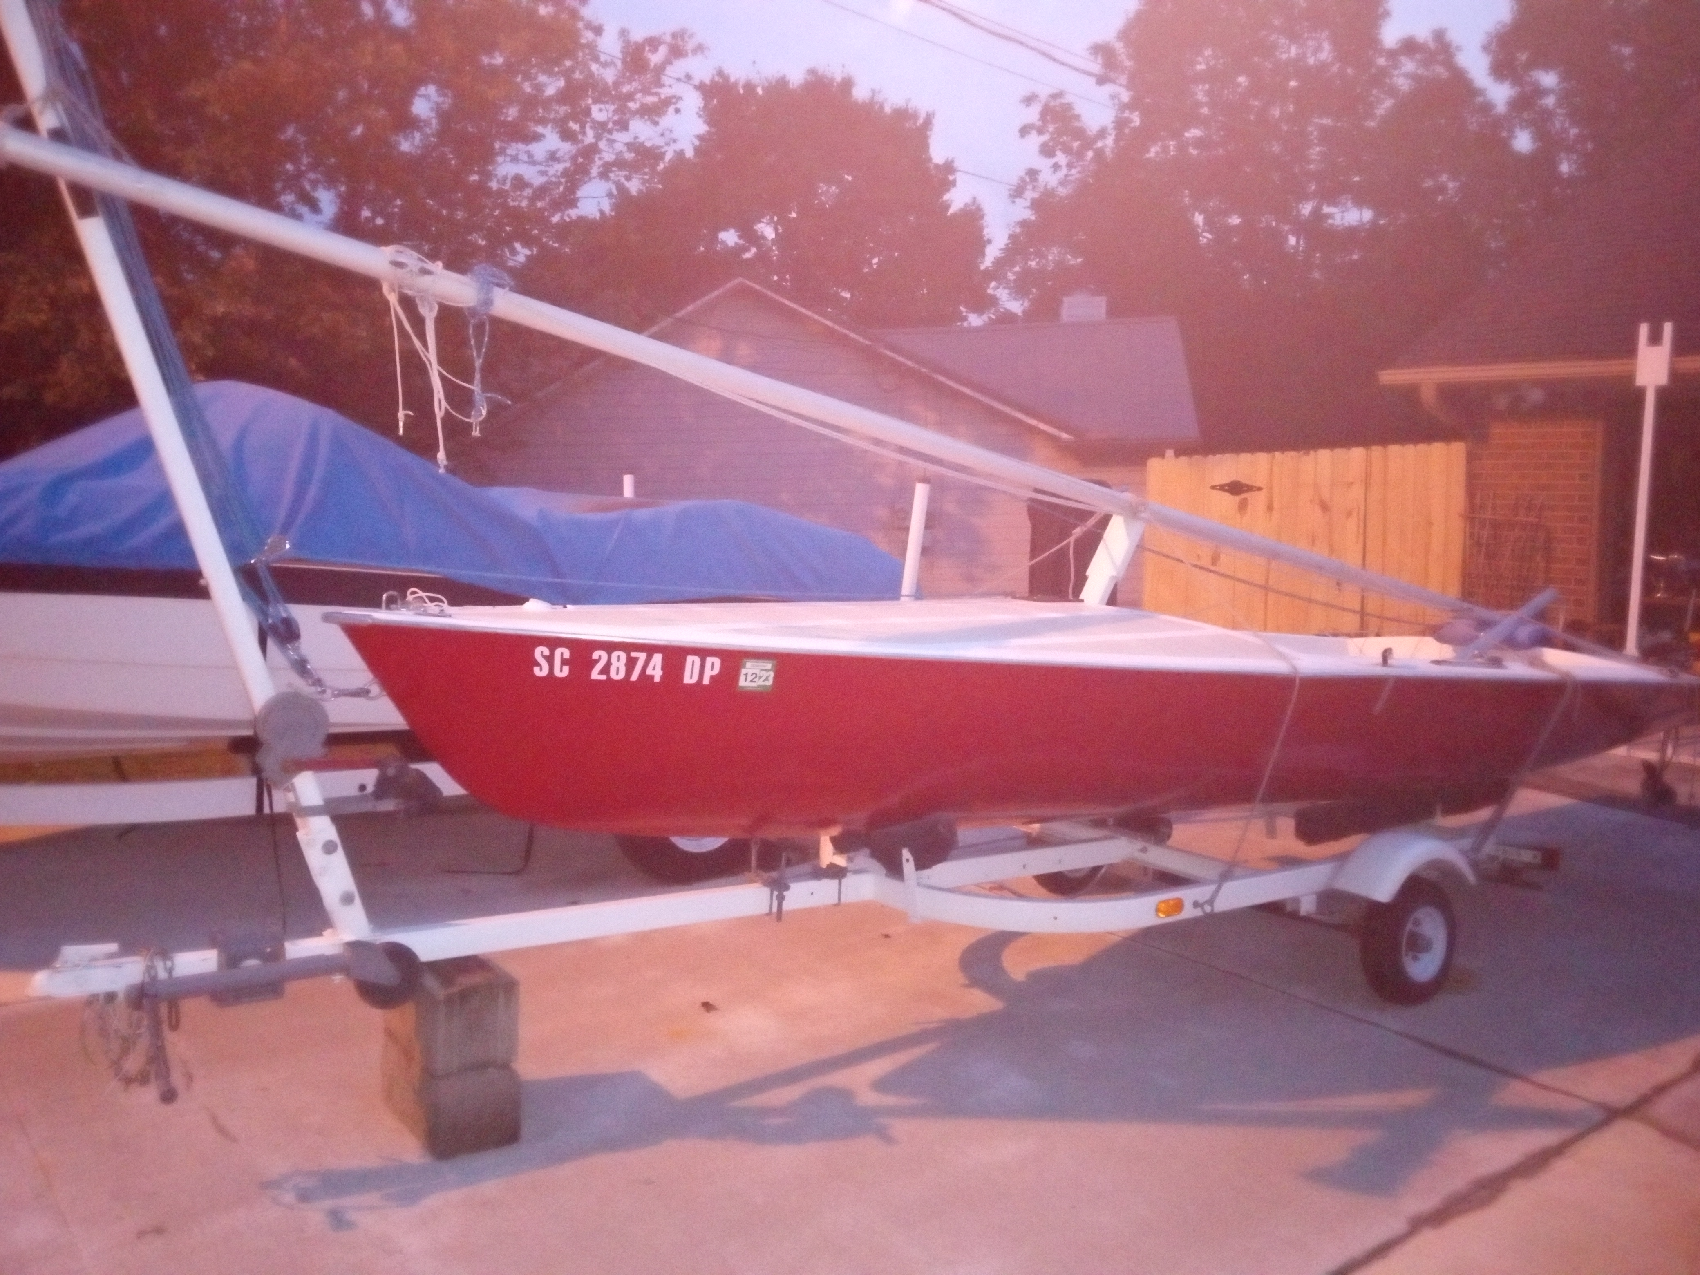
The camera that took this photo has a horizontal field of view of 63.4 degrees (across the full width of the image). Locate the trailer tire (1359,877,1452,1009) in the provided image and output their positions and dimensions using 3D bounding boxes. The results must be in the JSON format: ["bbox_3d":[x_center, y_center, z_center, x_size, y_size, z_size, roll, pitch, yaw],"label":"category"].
[{"bbox_3d":[1.827,0.975,4.519,0.410,0.410,0.120,-3,6,-33],"label":"trailer tire"}]

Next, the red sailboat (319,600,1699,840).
[{"bbox_3d":[0.950,0.273,4.809,5.300,0.770,1.800,0,4,-32],"label":"red sailboat"}]

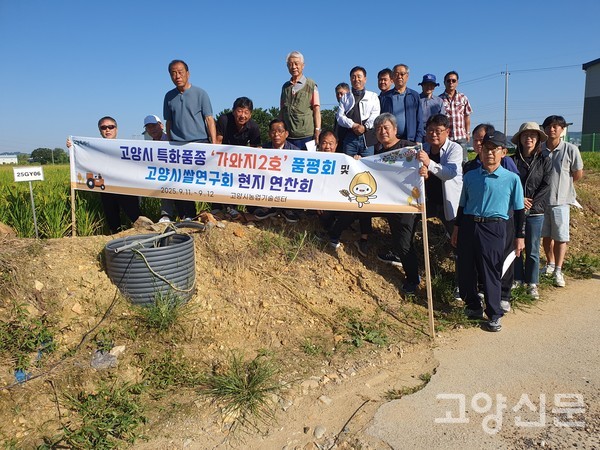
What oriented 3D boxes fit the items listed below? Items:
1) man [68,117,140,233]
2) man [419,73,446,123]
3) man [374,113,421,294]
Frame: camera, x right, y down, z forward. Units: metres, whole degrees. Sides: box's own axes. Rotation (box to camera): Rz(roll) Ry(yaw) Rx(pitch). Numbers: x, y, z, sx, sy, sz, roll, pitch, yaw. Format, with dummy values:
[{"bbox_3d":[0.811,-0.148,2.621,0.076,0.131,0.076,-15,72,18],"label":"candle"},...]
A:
[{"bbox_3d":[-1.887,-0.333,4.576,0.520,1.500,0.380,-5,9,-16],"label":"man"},{"bbox_3d":[1.661,-1.038,5.724,0.480,1.680,0.300,2,10,22],"label":"man"},{"bbox_3d":[0.898,-0.184,4.026,0.540,1.600,0.550,2,10,22],"label":"man"}]

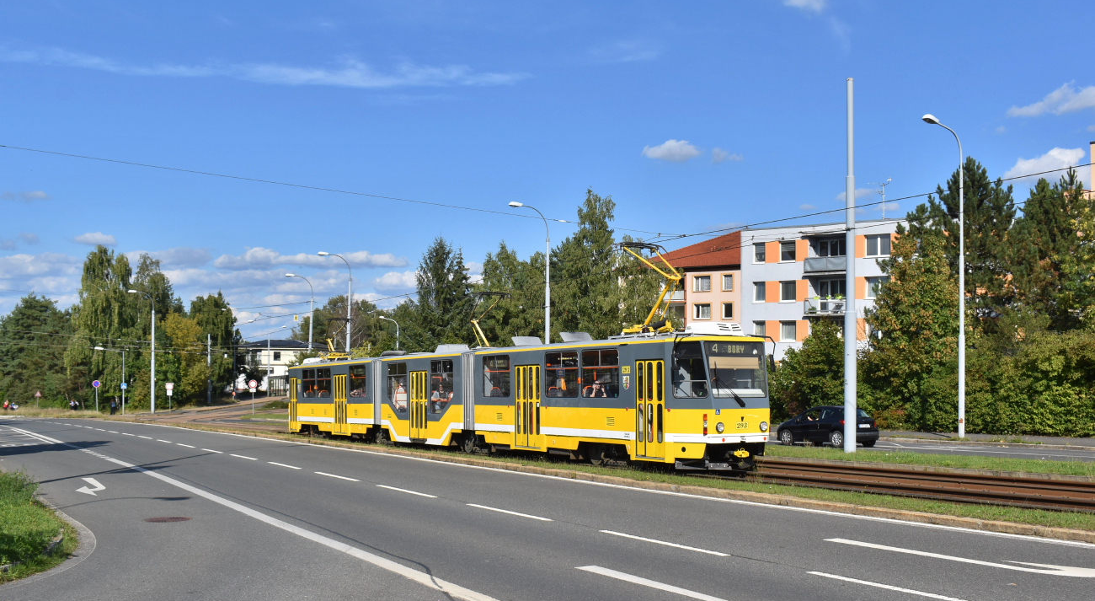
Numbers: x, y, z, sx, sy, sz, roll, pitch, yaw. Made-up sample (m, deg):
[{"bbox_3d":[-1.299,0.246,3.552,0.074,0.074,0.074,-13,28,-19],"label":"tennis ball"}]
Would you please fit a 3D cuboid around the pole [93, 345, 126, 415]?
[{"bbox_3d":[-41.054,7.527,105.469,2.670,6.383,0.400,1,-3,-25],"label":"pole"}]

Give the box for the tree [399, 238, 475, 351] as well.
[{"bbox_3d":[-10.451,2.391,107.000,7.200,16.708,7.000,0,-3,0],"label":"tree"}]

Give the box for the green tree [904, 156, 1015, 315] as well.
[{"bbox_3d":[22.005,-0.387,60.000,6.000,14.477,6.000,0,-3,0],"label":"green tree"}]

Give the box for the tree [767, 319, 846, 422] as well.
[{"bbox_3d":[13.106,3.778,57.000,4.100,5.598,4.100,0,-3,0],"label":"tree"}]

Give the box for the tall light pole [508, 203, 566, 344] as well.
[{"bbox_3d":[-0.909,0.759,57.973,2.420,11.548,0.400,2,-4,-29],"label":"tall light pole"}]

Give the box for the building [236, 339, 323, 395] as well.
[{"bbox_3d":[-38.817,9.472,165.000,13.000,7.484,10.000,1,-3,-14],"label":"building"}]

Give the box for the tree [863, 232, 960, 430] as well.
[{"bbox_3d":[17.162,1.506,53.000,4.600,9.481,4.600,0,-3,0],"label":"tree"}]

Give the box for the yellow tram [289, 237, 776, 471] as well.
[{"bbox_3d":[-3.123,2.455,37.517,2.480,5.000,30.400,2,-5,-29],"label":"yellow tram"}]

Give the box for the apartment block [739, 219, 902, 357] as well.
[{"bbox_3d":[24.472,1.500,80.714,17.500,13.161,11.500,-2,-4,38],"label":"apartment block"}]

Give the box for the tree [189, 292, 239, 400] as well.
[{"bbox_3d":[-40.909,5.610,138.000,6.200,13.402,6.200,0,-3,0],"label":"tree"}]

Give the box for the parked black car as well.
[{"bbox_3d":[9.868,4.455,39.700,1.740,1.470,4.030,2,-5,-29],"label":"parked black car"}]

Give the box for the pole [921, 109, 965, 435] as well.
[{"bbox_3d":[15.132,-0.878,43.005,2.270,12.359,0.400,2,-4,-29],"label":"pole"}]

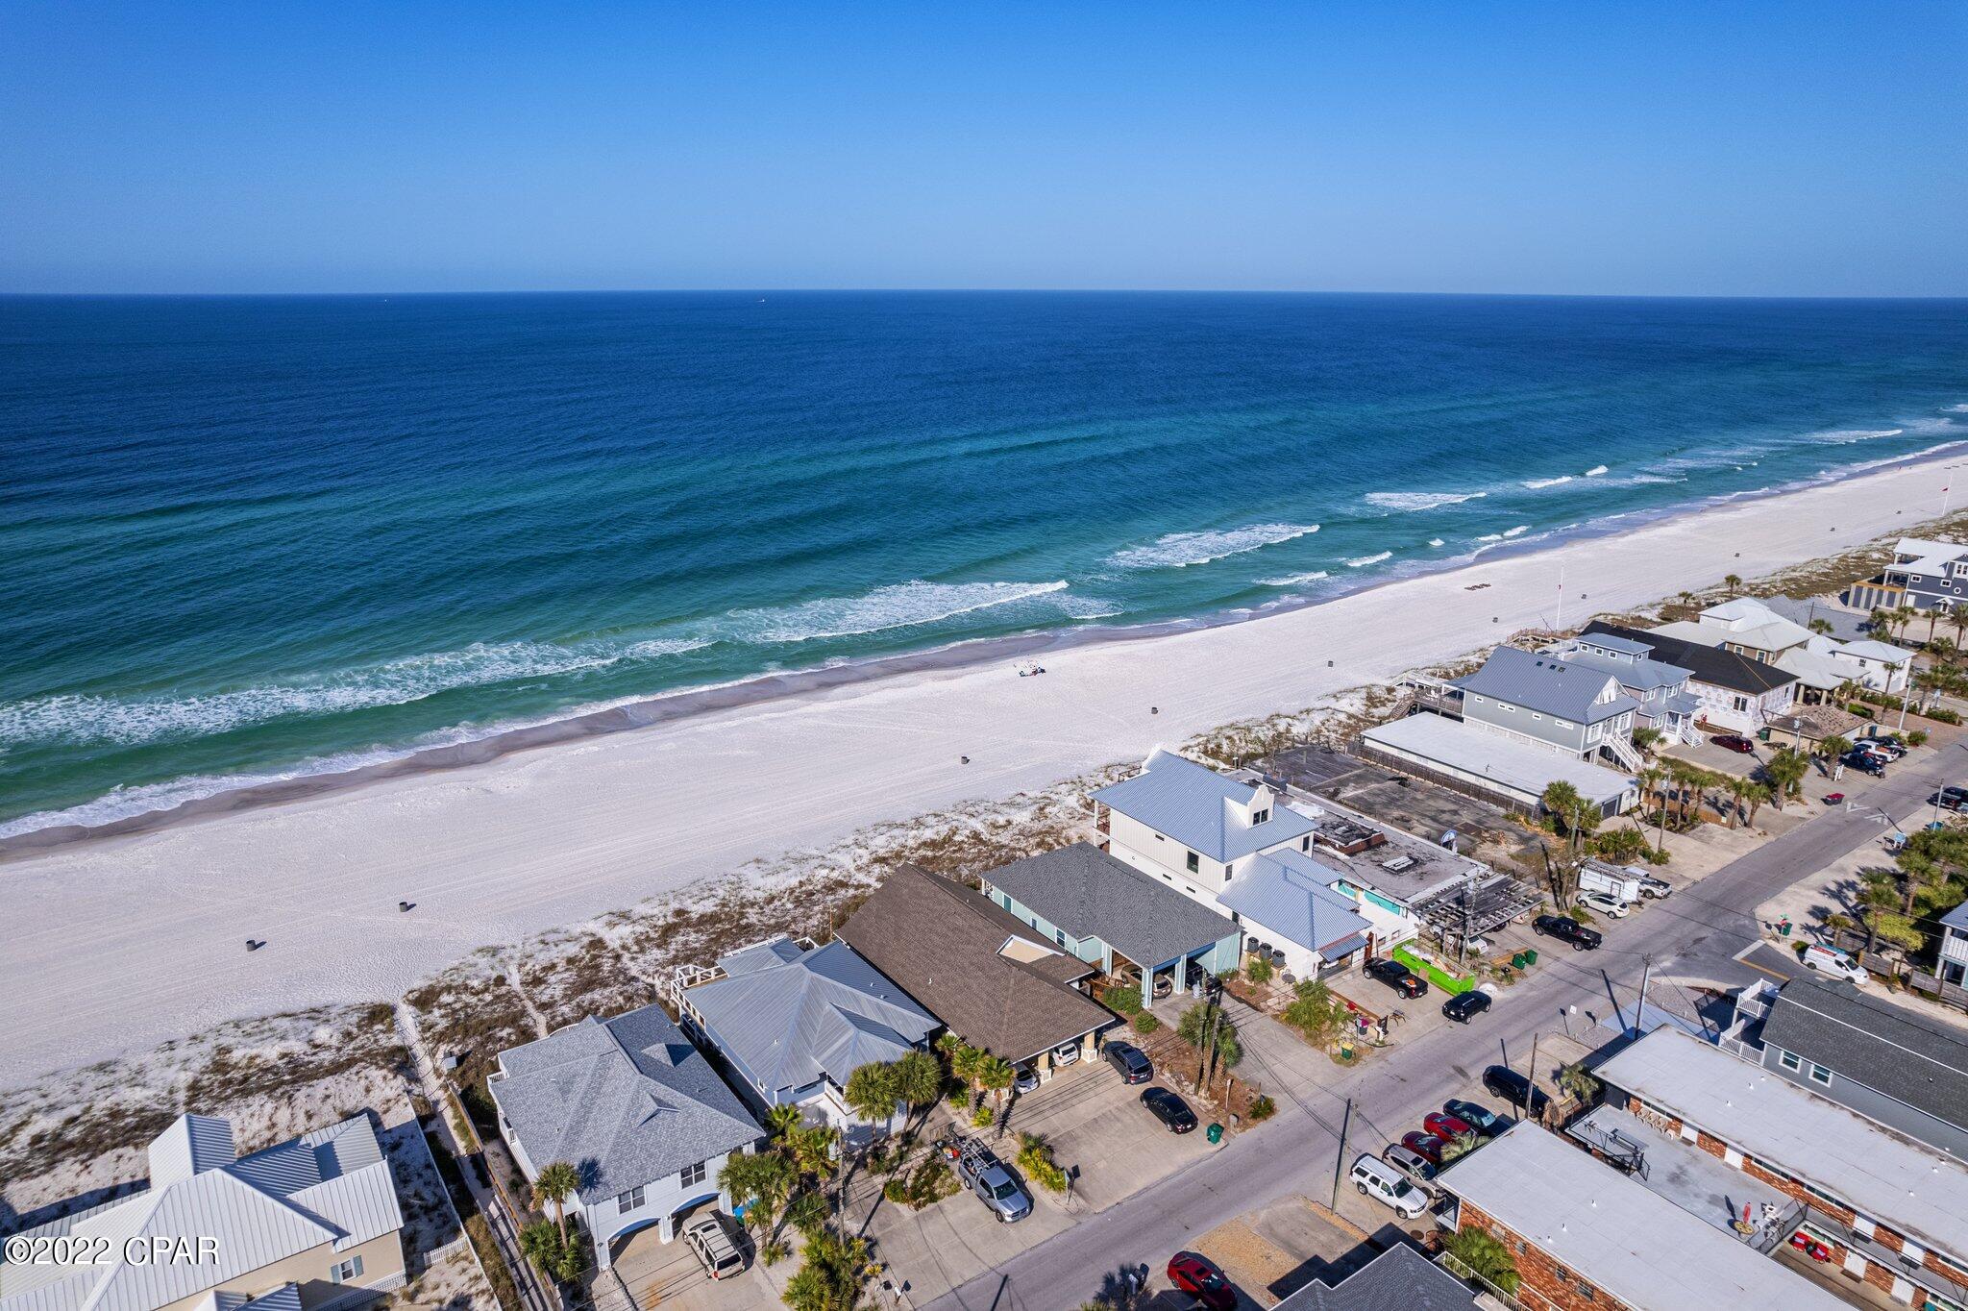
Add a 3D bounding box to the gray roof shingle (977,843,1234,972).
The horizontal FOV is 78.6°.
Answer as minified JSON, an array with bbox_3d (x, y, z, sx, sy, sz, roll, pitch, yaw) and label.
[{"bbox_3d":[11.355,21.107,109.049,12.900,3.250,20.981,-12,21,-35],"label":"gray roof shingle"}]

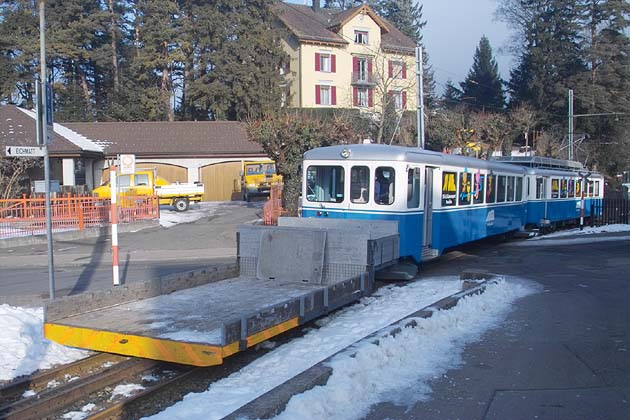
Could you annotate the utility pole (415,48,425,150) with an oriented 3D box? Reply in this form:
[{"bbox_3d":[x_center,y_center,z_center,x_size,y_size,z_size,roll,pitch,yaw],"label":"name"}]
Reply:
[{"bbox_3d":[4.650,-2.817,28.418,0.290,8.500,0.290,1,5,28],"label":"utility pole"}]

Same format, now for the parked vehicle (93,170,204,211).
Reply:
[{"bbox_3d":[-9.164,-1.051,35.380,5.650,2.350,2.050,-4,5,-21],"label":"parked vehicle"}]

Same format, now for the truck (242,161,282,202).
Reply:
[{"bbox_3d":[-3.230,-1.852,40.889,2.150,2.500,4.800,-2,4,-3],"label":"truck"}]

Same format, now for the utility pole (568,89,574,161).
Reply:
[{"bbox_3d":[17.736,-3.862,44.829,0.280,8.800,0.280,2,5,37],"label":"utility pole"}]

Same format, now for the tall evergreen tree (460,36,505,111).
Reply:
[{"bbox_3d":[19.339,-11.106,74.654,5.900,17.500,5.900,-1,4,0],"label":"tall evergreen tree"}]

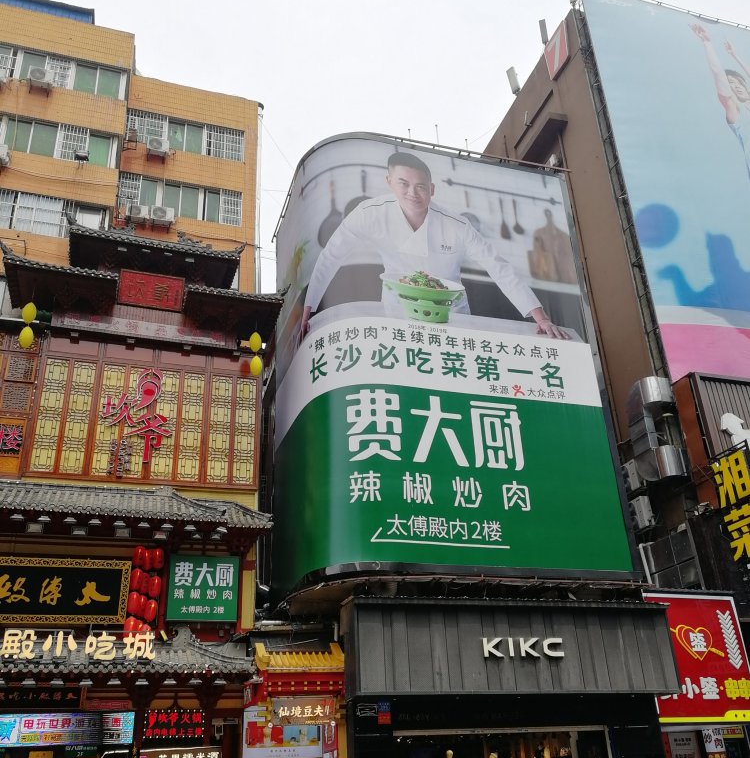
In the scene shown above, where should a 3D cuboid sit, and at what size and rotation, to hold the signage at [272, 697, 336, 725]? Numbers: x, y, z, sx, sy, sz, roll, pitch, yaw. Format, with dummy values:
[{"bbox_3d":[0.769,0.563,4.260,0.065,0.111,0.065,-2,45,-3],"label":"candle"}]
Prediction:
[{"bbox_3d":[-1.644,7.681,18.029,1.470,0.580,0.110,6,-28,-16],"label":"signage"}]

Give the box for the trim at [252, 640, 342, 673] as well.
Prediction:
[{"bbox_3d":[-1.837,6.743,18.904,2.020,0.750,0.900,6,-28,-16],"label":"trim"}]

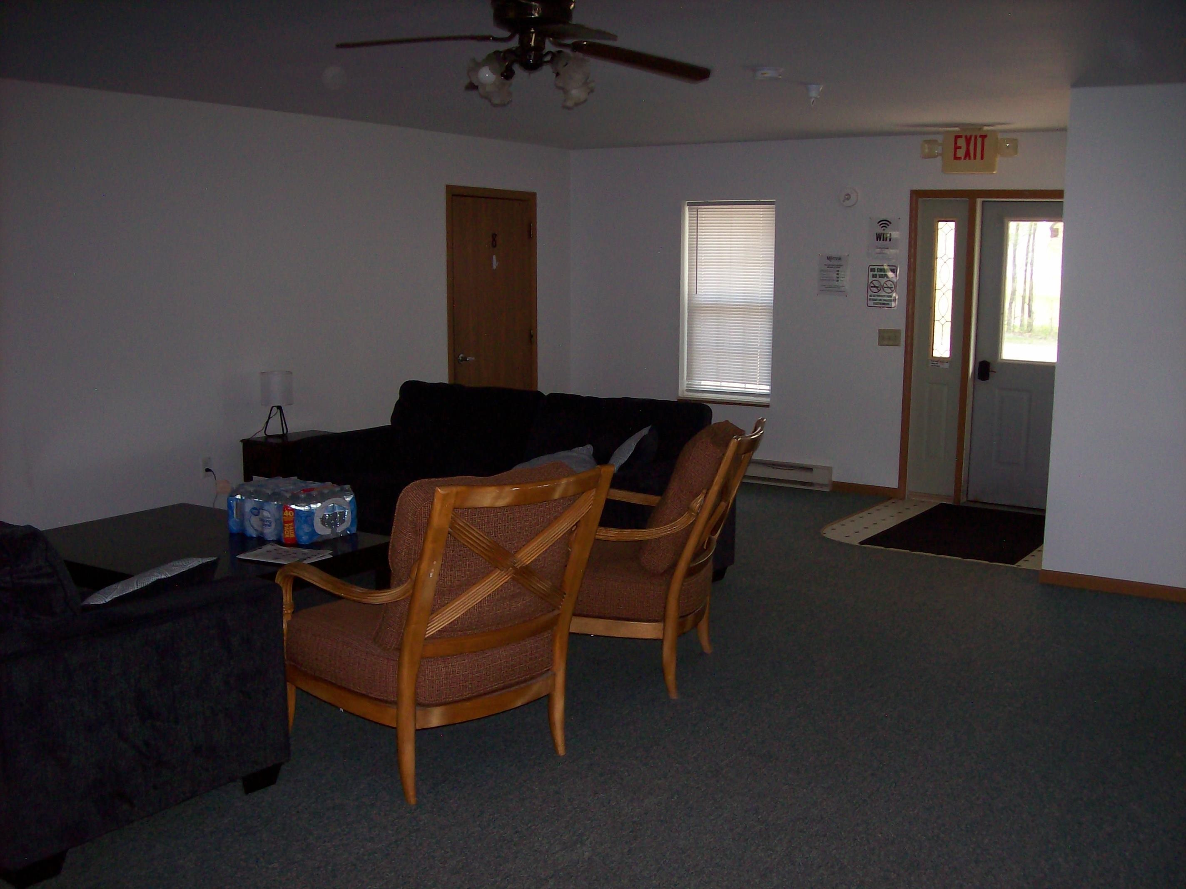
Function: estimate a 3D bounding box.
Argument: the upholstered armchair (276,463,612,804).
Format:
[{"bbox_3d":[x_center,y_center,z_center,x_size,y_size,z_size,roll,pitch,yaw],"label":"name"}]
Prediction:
[{"bbox_3d":[-0.501,0.538,4.033,0.700,1.010,0.950,-8,12,-43],"label":"upholstered armchair"}]

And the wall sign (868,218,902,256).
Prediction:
[{"bbox_3d":[1.967,-1.391,8.342,0.217,0.277,0.015,6,11,33],"label":"wall sign"}]

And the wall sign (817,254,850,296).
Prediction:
[{"bbox_3d":[1.670,-1.176,8.577,0.215,0.282,0.015,6,11,33],"label":"wall sign"}]

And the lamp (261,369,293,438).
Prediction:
[{"bbox_3d":[-1.856,-0.244,7.233,0.185,0.380,0.185,0,9,0],"label":"lamp"}]

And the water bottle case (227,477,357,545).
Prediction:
[{"bbox_3d":[-1.309,0.281,5.370,0.475,0.207,0.345,7,11,36],"label":"water bottle case"}]

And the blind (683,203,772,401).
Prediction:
[{"bbox_3d":[1.006,-1.061,9.036,0.746,1.403,0.050,6,11,33],"label":"blind"}]

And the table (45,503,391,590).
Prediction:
[{"bbox_3d":[-1.660,0.627,5.141,1.310,0.470,1.010,6,10,31],"label":"table"}]

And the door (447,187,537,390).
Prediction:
[{"bbox_3d":[-0.712,-0.784,8.961,0.080,2.095,1.044,6,11,33],"label":"door"}]

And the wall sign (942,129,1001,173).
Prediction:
[{"bbox_3d":[2.365,-1.825,7.721,0.336,0.260,0.060,6,11,33],"label":"wall sign"}]

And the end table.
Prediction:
[{"bbox_3d":[-1.673,0.256,7.169,0.500,0.590,0.530,6,11,33],"label":"end table"}]

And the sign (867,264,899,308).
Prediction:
[{"bbox_3d":[1.965,-1.071,8.392,0.207,0.283,0.015,6,11,33],"label":"sign"}]

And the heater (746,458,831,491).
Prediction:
[{"bbox_3d":[1.082,0.186,9.049,1.400,0.170,0.070,6,11,33],"label":"heater"}]

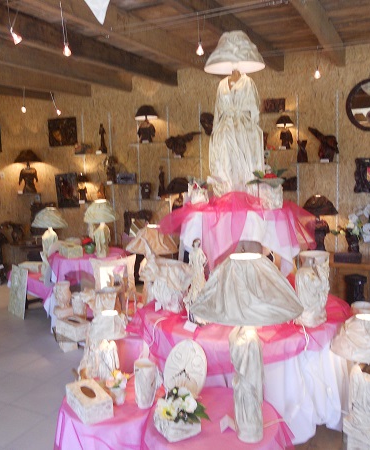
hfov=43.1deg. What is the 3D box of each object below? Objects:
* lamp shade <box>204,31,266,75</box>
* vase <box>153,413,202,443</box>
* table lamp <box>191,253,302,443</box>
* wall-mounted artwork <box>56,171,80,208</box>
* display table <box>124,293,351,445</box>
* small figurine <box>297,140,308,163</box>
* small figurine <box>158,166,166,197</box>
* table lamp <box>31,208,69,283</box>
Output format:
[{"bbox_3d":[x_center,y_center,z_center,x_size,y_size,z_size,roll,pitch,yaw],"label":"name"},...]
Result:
[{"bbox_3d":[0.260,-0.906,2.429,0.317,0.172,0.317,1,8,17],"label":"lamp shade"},{"bbox_3d":[-0.034,0.909,2.196,0.165,0.093,0.160,-6,9,-29],"label":"vase"},{"bbox_3d":[0.244,0.481,1.795,0.423,0.730,0.423,1,8,17],"label":"table lamp"},{"bbox_3d":[-1.774,-0.516,7.106,0.440,0.510,0.035,2,8,26],"label":"wall-mounted artwork"},{"bbox_3d":[0.386,0.856,3.278,1.392,0.630,1.392,2,8,26],"label":"display table"},{"bbox_3d":[1.311,-0.818,5.209,0.115,0.240,0.095,1,8,26],"label":"small figurine"},{"bbox_3d":[-0.299,-0.561,6.036,0.095,0.380,0.095,0,7,17],"label":"small figurine"},{"bbox_3d":[-1.515,0.207,5.232,0.387,0.806,0.387,-4,8,-17],"label":"table lamp"}]

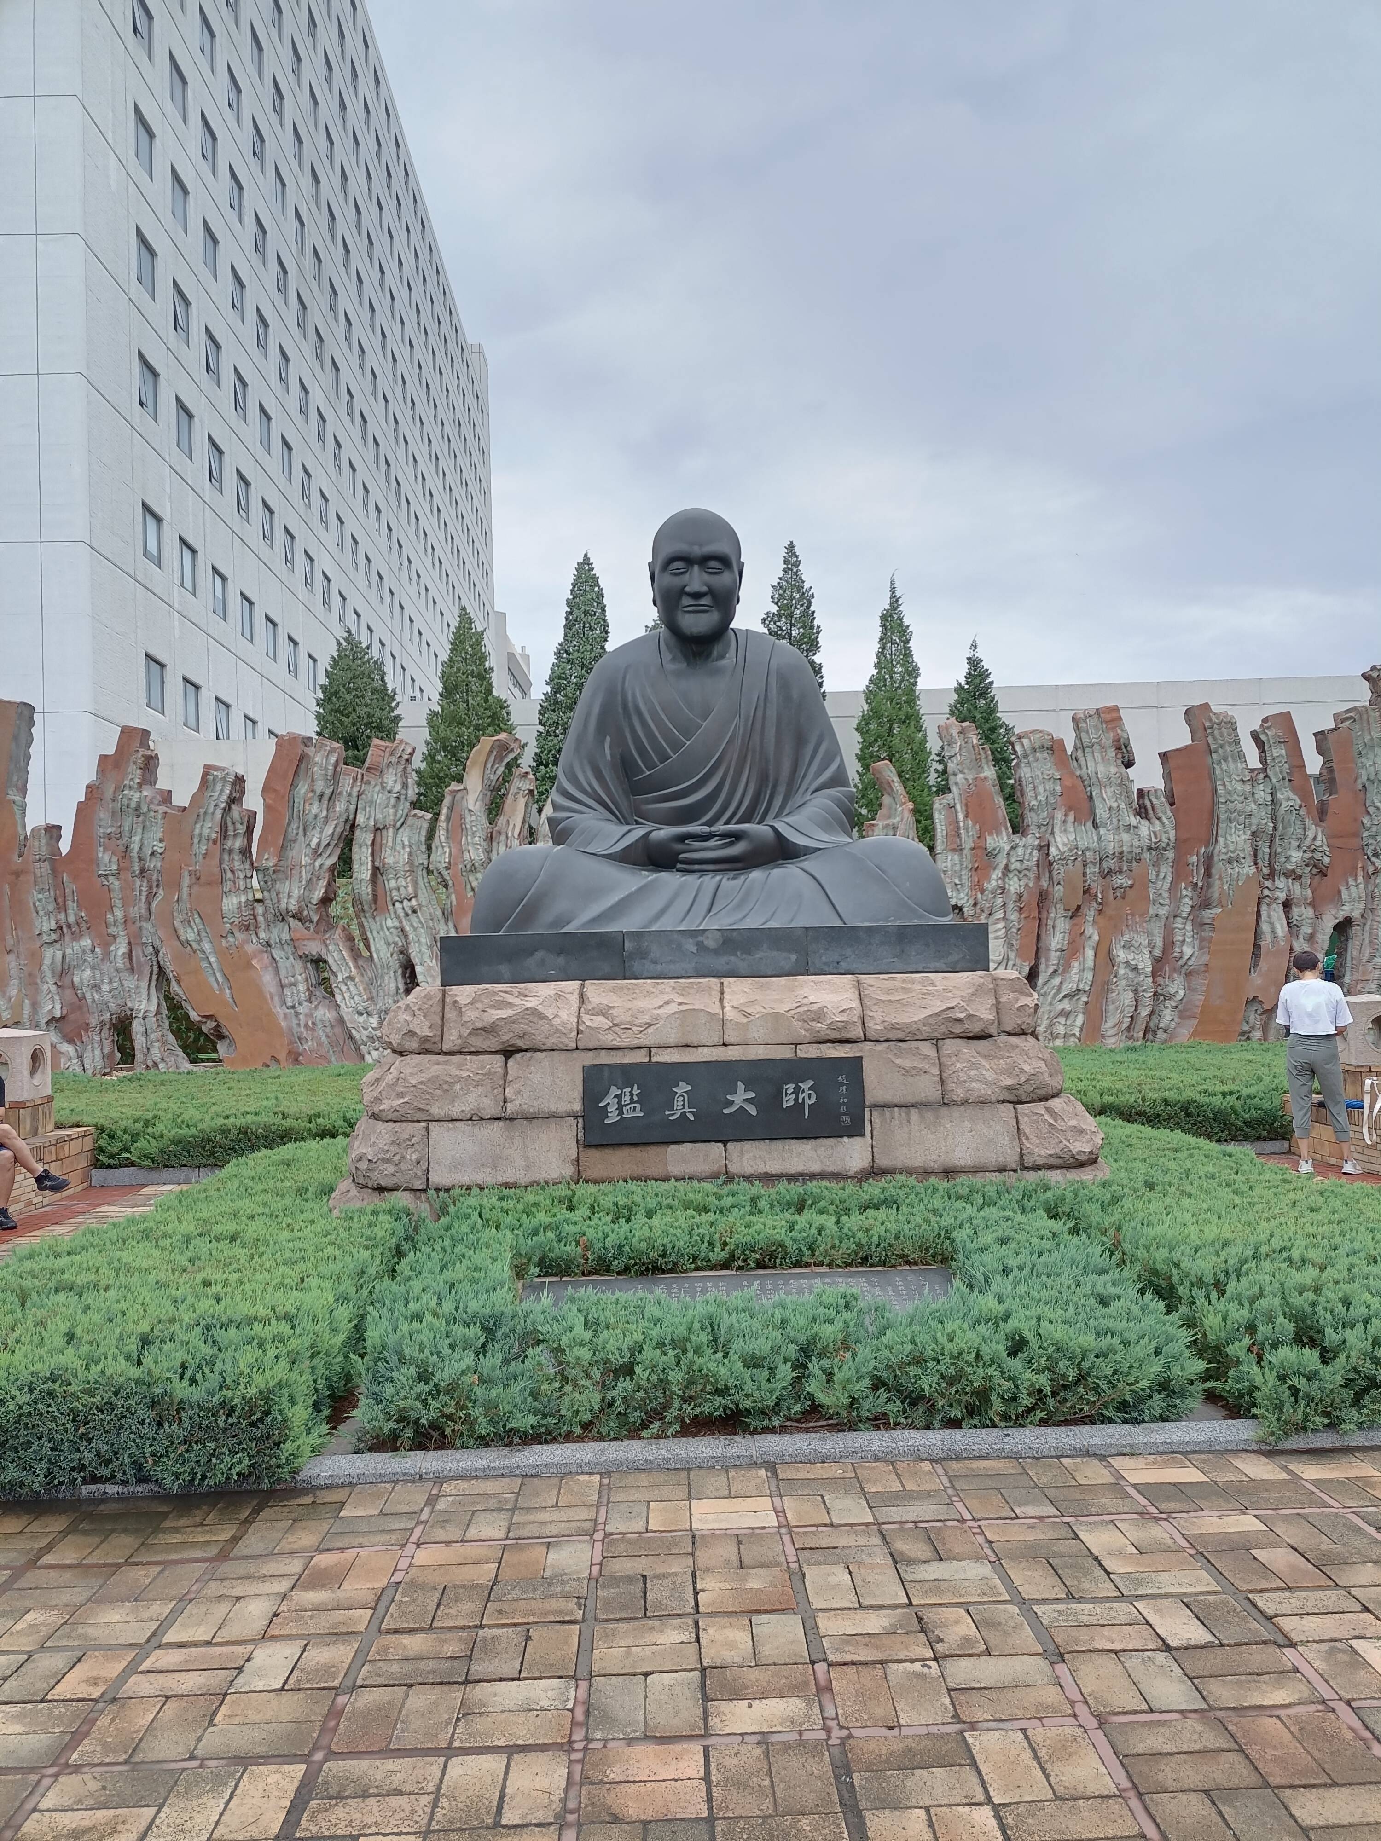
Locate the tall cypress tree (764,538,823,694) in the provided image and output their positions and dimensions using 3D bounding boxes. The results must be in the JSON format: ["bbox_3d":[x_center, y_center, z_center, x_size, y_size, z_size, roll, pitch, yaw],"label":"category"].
[{"bbox_3d":[1.601,-1.675,20.146,1.500,7.840,1.500,-2,-3,-2],"label":"tall cypress tree"}]

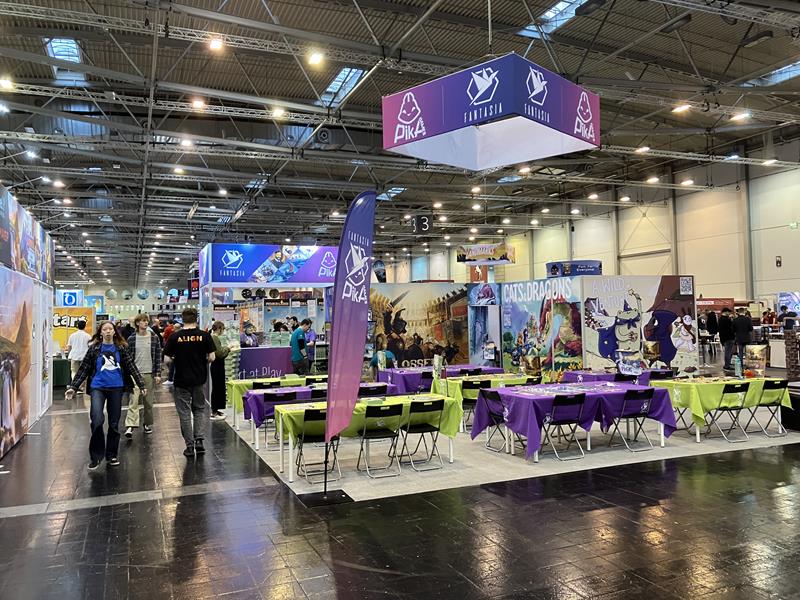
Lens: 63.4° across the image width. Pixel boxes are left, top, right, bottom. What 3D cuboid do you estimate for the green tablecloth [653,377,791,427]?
[{"bbox_3d":[4.493,1.411,9.147,1.700,0.540,0.850,0,-1,-23],"label":"green tablecloth"}]

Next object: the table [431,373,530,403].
[{"bbox_3d":[1.415,1.412,9.792,1.650,0.520,0.850,0,-2,-23],"label":"table"}]

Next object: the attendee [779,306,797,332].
[{"bbox_3d":[12.293,1.115,20.474,0.550,1.830,0.400,0,-2,-30],"label":"attendee"}]

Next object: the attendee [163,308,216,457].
[{"bbox_3d":[-2.639,1.023,8.171,0.620,1.820,0.450,0,-2,-20],"label":"attendee"}]

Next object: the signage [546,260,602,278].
[{"bbox_3d":[7.551,-1.320,28.000,2.400,0.720,0.500,-2,-1,25],"label":"signage"}]

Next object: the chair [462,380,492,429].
[{"bbox_3d":[1.079,1.566,9.670,0.460,0.770,0.480,0,-1,-23],"label":"chair"}]

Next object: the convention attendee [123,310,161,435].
[{"bbox_3d":[-3.901,1.132,9.785,0.540,1.810,0.500,0,-1,-23],"label":"convention attendee"}]

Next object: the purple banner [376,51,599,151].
[{"bbox_3d":[1.800,-3.459,12.627,3.000,1.000,3.000,-2,-2,43],"label":"purple banner"}]

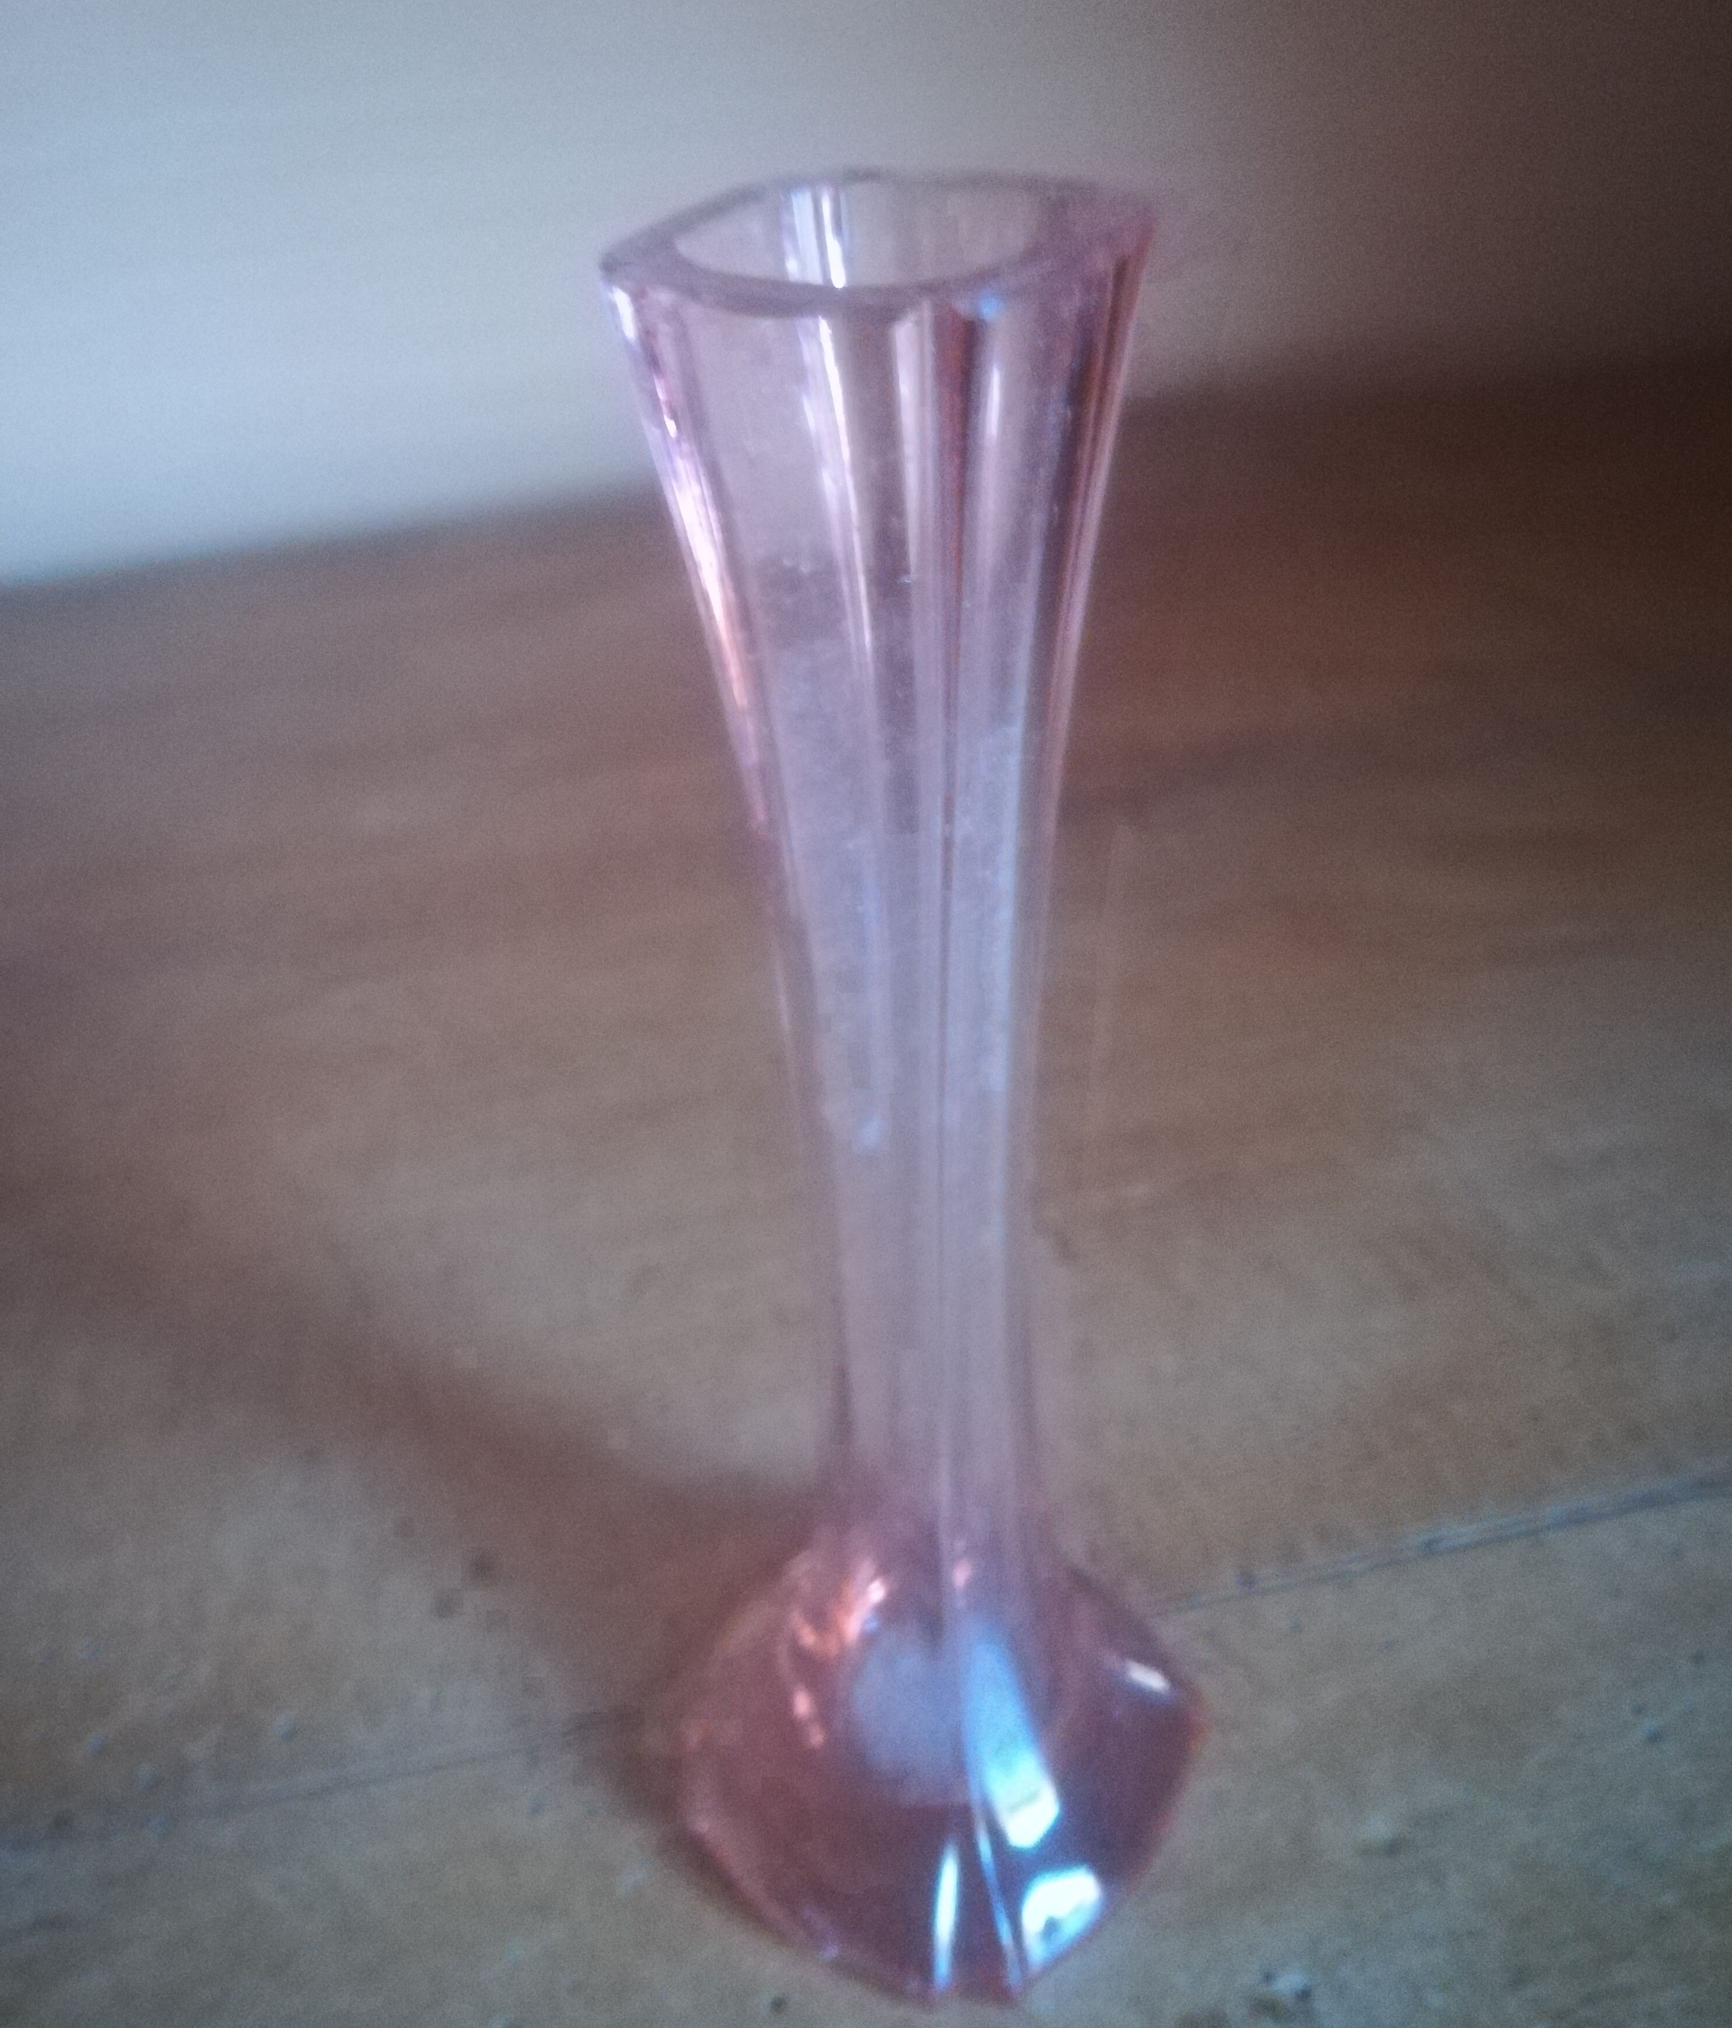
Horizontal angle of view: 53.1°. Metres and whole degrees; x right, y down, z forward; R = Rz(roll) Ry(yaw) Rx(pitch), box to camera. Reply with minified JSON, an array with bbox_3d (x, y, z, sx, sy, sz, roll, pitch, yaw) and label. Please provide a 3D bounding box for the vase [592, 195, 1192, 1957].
[{"bbox_3d":[0.006,0.023,0.185,0.059,0.198,0.059,26,46,33],"label":"vase"}]

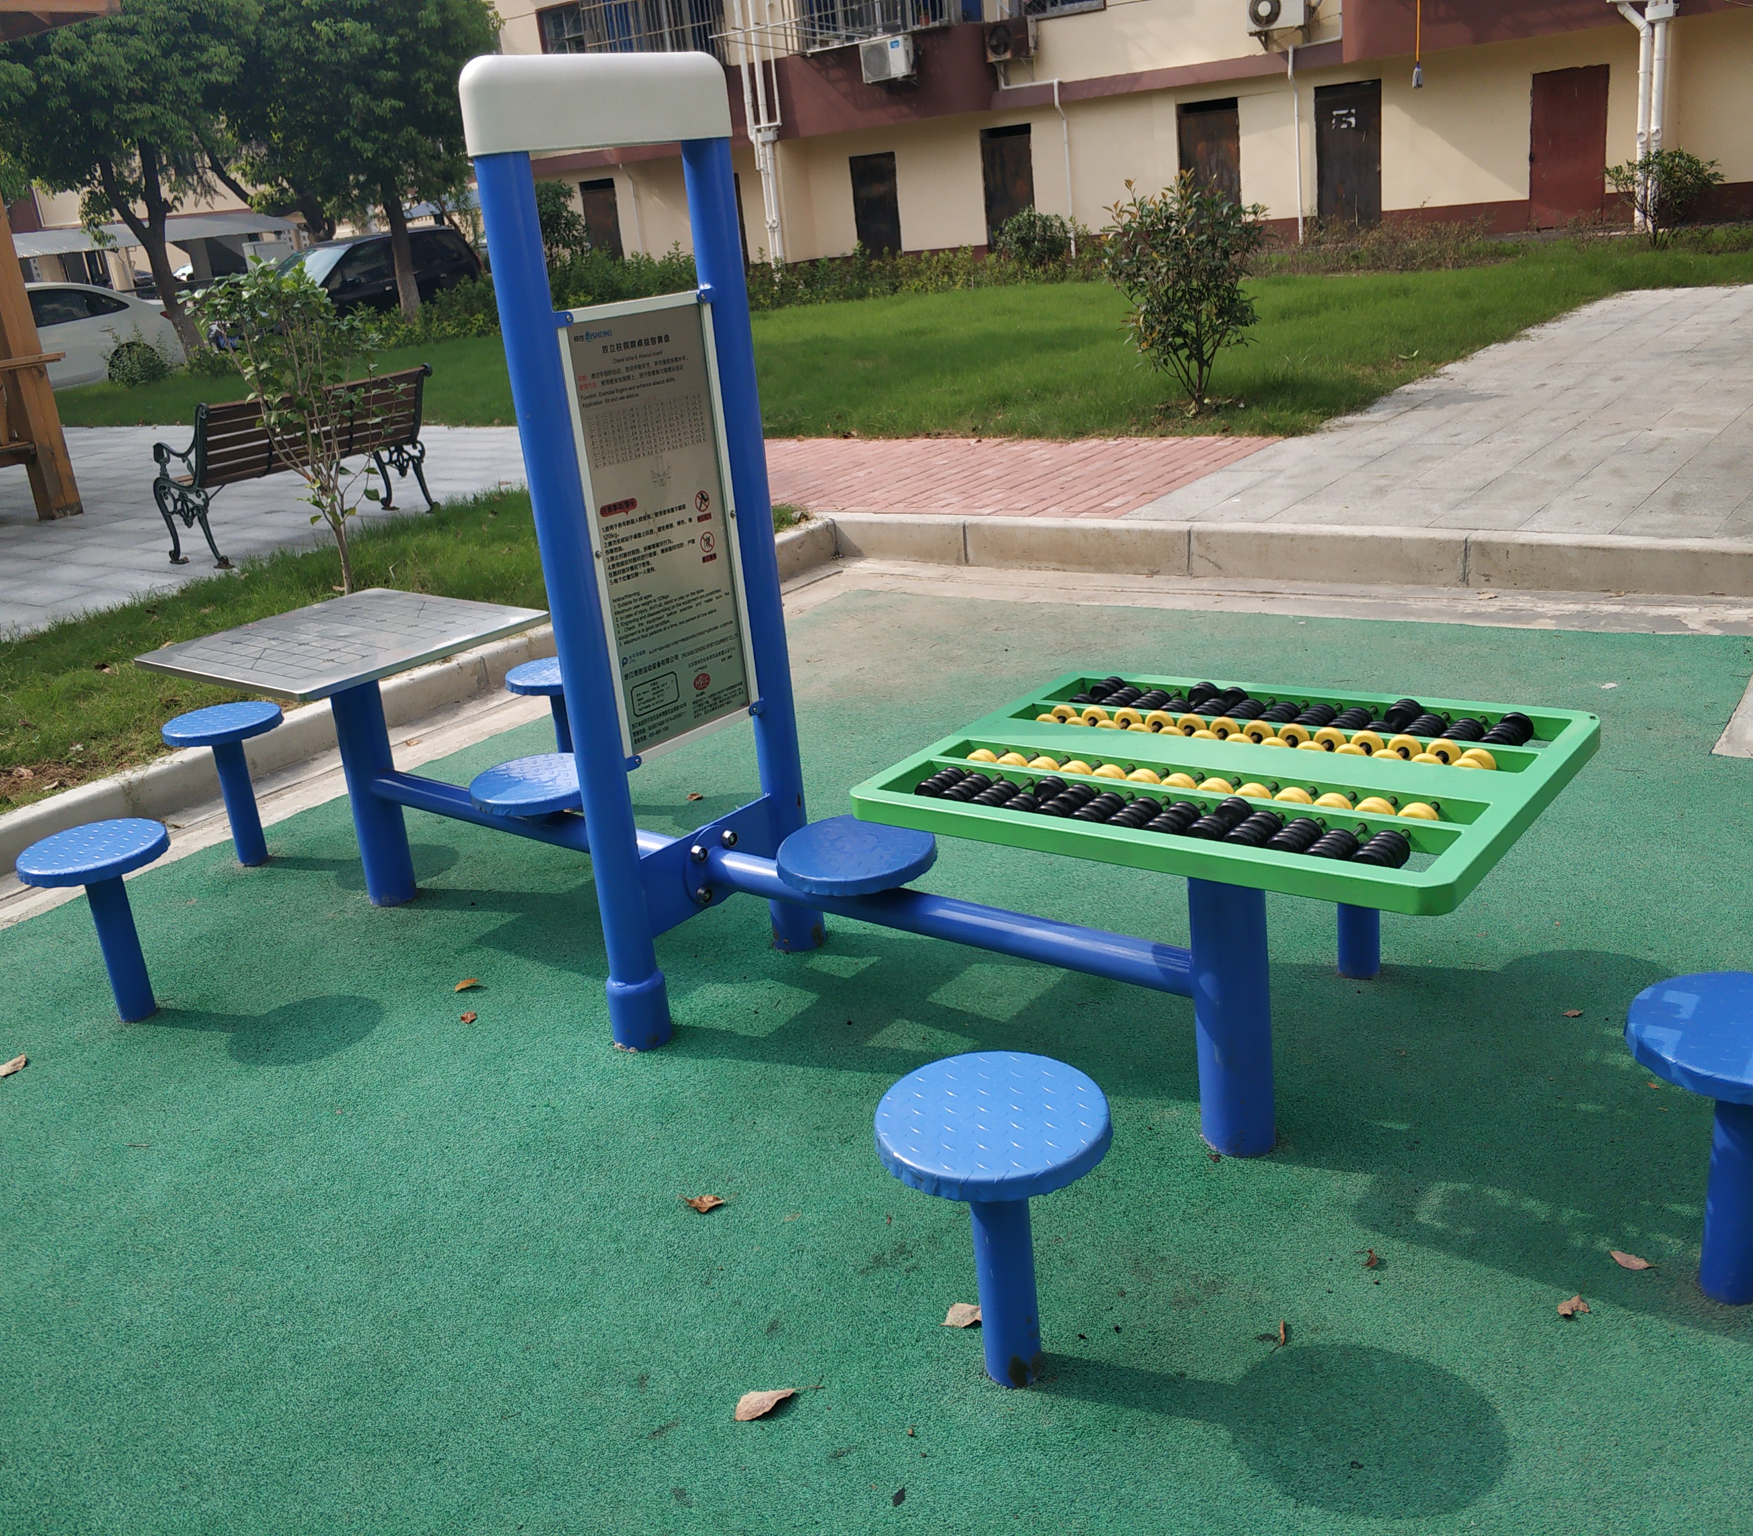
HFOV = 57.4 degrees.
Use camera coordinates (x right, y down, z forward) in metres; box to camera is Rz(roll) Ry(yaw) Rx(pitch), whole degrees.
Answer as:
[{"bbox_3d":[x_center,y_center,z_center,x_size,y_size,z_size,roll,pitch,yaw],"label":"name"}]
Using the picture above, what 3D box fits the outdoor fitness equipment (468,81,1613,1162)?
[{"bbox_3d":[0.185,-0.282,2.522,1.667,1.752,0.723,9,24,36],"label":"outdoor fitness equipment"}]

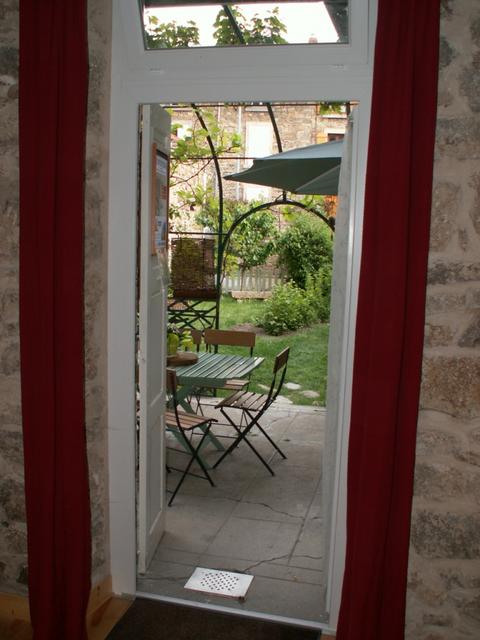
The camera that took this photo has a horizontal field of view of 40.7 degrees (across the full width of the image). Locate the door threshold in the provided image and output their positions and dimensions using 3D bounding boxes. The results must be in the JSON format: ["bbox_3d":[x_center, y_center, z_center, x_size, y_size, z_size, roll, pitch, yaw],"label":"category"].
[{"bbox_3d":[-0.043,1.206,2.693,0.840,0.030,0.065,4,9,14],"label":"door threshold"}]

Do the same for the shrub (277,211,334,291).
[{"bbox_3d":[1.470,-1.213,12.909,1.450,1.850,1.400,4,9,14],"label":"shrub"}]

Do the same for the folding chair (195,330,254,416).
[{"bbox_3d":[-0.123,0.499,4.855,0.390,0.800,0.420,4,9,13],"label":"folding chair"}]

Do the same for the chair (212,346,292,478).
[{"bbox_3d":[0.084,0.584,4.335,0.420,0.800,0.390,4,9,13],"label":"chair"}]

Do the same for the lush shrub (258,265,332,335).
[{"bbox_3d":[1.089,-0.342,10.055,1.350,1.000,1.200,4,9,14],"label":"lush shrub"}]

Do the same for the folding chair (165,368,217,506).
[{"bbox_3d":[-0.409,0.635,3.911,0.390,0.800,0.420,8,11,36],"label":"folding chair"}]

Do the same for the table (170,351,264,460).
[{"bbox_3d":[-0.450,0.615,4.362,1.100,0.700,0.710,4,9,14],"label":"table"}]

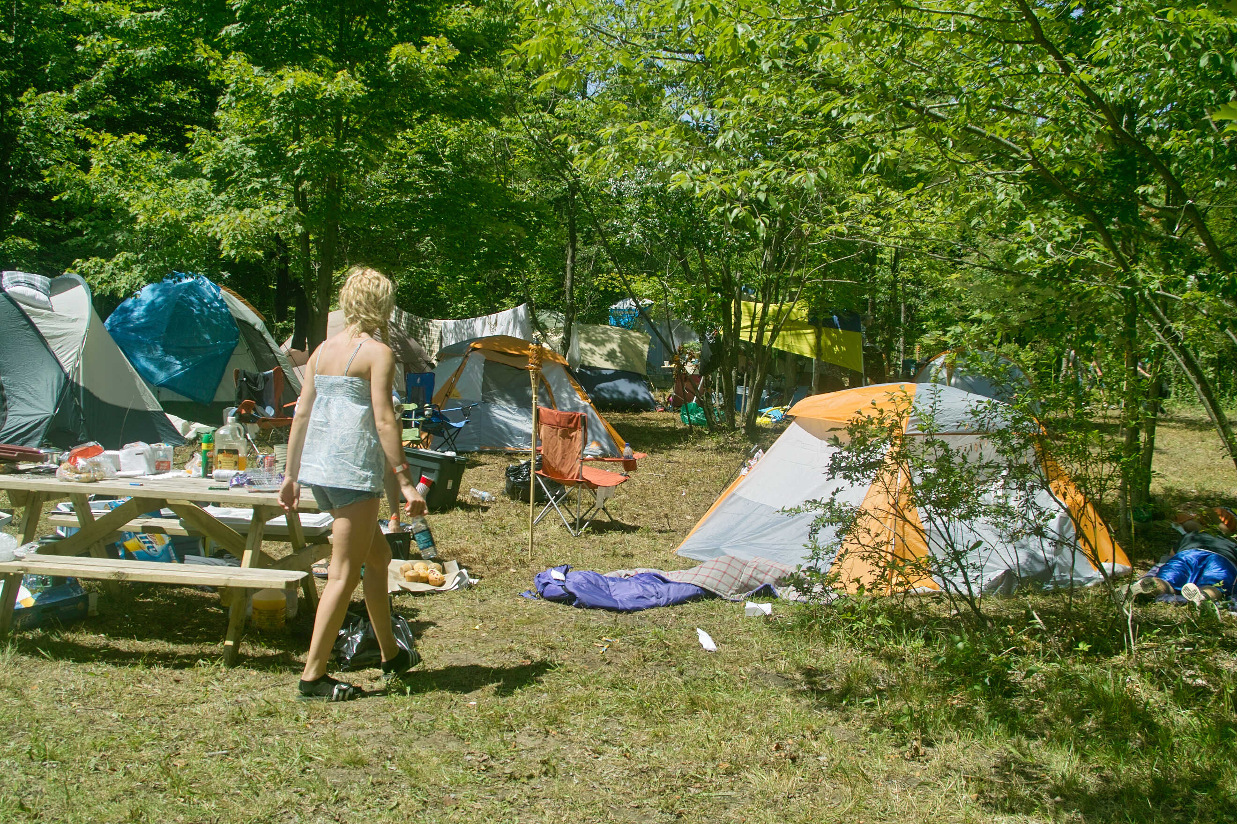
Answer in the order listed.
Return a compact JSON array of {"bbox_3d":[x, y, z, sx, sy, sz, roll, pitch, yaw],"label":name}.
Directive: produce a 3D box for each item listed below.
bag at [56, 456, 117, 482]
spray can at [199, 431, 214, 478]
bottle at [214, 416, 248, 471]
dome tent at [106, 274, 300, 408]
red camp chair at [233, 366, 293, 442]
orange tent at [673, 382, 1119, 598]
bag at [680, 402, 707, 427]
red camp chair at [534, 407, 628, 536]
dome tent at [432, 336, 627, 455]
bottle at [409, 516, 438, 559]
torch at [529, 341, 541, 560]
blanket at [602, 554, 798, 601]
[{"bbox_3d":[-2.623,0.281,6.611,0.275,0.125,0.200,2,4,7],"label":"bag"},{"bbox_3d":[-1.894,0.197,6.178,0.054,0.210,0.054,0,4,0],"label":"spray can"},{"bbox_3d":[-1.860,0.153,6.425,0.152,0.265,0.145,0,4,-6],"label":"bottle"},{"bbox_3d":[-6.168,-0.914,19.683,3.100,2.100,2.900,-1,4,-9],"label":"dome tent"},{"bbox_3d":[-3.618,-0.010,13.950,0.780,0.890,0.580,-1,5,-35],"label":"red camp chair"},{"bbox_3d":[1.933,0.402,9.049,2.250,1.190,2.050,-1,5,-37],"label":"orange tent"},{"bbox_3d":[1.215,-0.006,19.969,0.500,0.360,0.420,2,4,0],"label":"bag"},{"bbox_3d":[-0.239,0.413,9.941,0.580,0.890,0.770,-2,6,-44],"label":"red camp chair"},{"bbox_3d":[-1.349,-0.258,15.919,2.250,1.300,2.150,-1,4,-17],"label":"dome tent"},{"bbox_3d":[-0.804,0.500,5.520,0.065,0.205,0.065,-17,3,1],"label":"bottle"},{"bbox_3d":[-0.544,0.250,8.538,0.085,1.410,0.085,2,4,0],"label":"torch"},{"bbox_3d":[0.523,0.889,7.437,1.130,0.160,0.600,1,4,9],"label":"blanket"}]

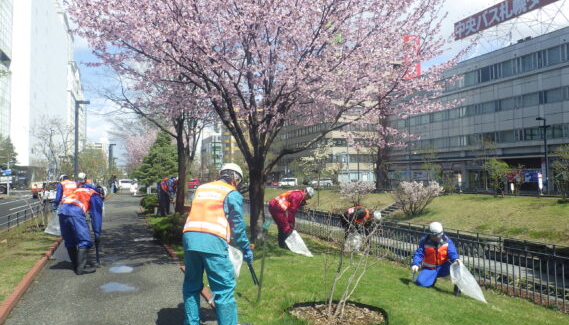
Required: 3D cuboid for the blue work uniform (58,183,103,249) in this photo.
[{"bbox_3d":[-3.235,0.856,7.300,0.550,1.050,0.680,-2,-2,34],"label":"blue work uniform"}]

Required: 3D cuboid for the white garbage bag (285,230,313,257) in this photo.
[{"bbox_3d":[0.280,1.629,9.200,0.560,0.550,0.350,0,-1,0],"label":"white garbage bag"}]

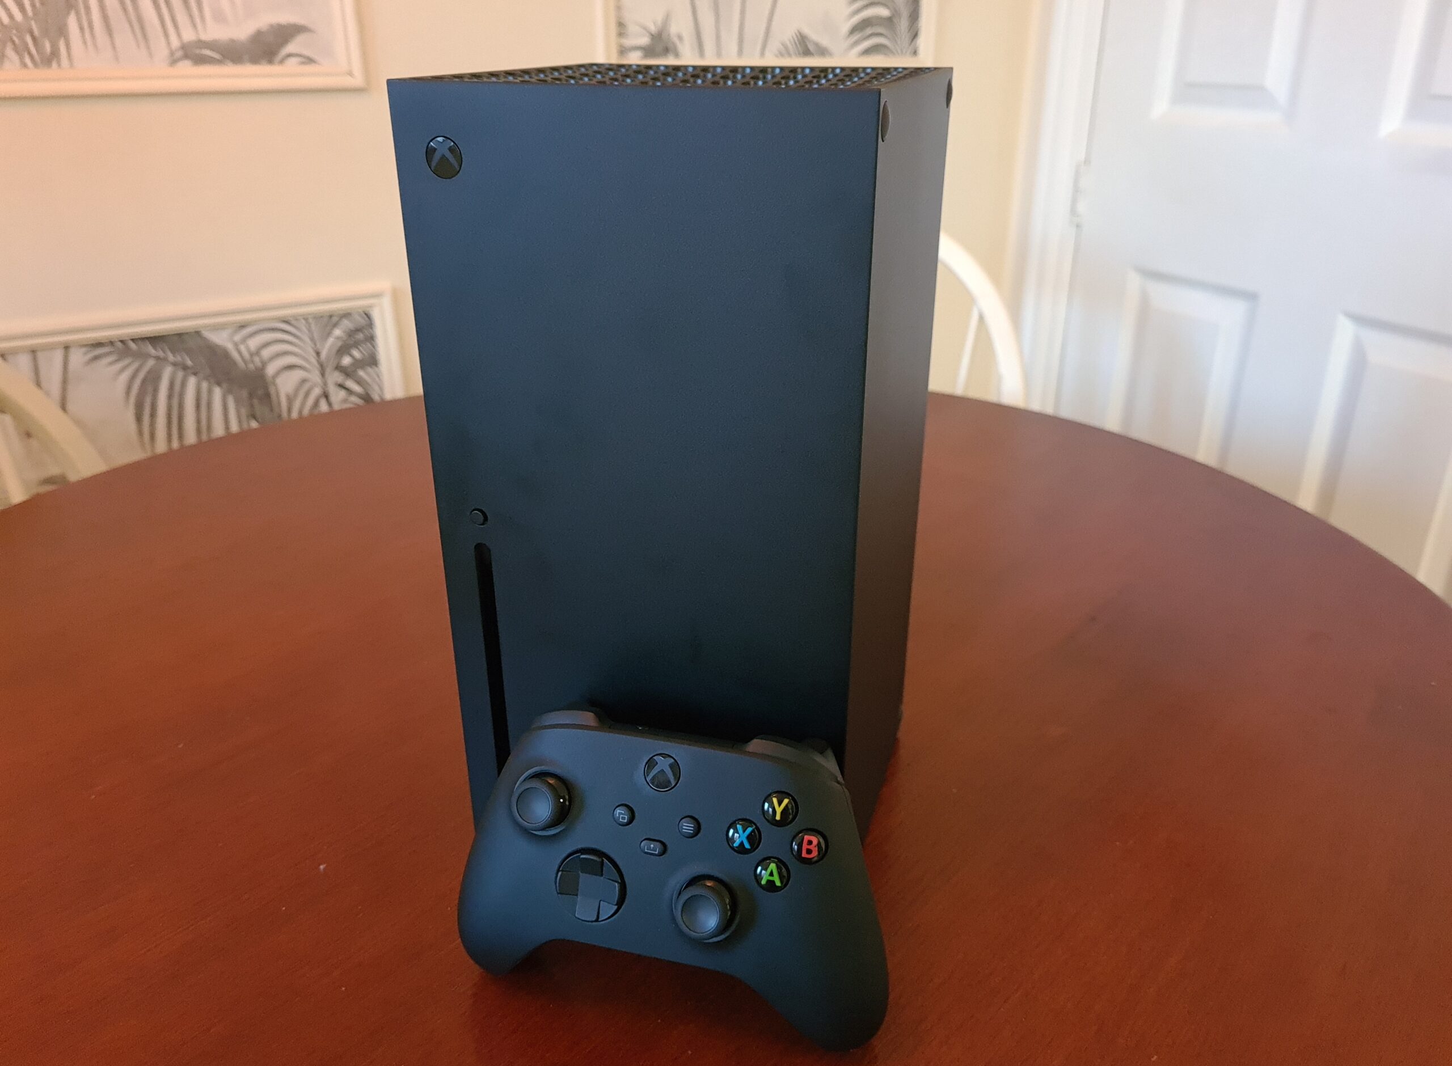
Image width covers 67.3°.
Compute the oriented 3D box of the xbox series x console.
[{"bbox_3d":[-0.007,-0.021,0.436,0.151,0.301,0.151,8,26,16],"label":"xbox series x console"}]

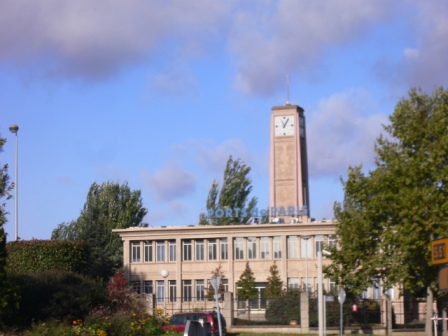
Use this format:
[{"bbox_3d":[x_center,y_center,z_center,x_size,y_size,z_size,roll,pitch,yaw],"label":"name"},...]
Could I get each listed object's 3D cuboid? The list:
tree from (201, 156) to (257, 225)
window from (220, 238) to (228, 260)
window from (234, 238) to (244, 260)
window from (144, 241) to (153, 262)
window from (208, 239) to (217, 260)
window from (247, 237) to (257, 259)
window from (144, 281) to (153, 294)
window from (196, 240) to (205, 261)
[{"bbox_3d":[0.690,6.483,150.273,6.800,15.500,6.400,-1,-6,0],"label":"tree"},{"bbox_3d":[0.084,7.564,127.308,0.930,2.146,0.160,-2,-7,15],"label":"window"},{"bbox_3d":[1.457,7.502,126.928,0.930,2.150,0.160,-2,-7,15],"label":"window"},{"bbox_3d":[-7.437,8.278,134.392,0.870,2.154,0.180,-3,-7,18],"label":"window"},{"bbox_3d":[-1.081,7.984,132.303,0.864,2.082,0.180,-3,-7,18],"label":"window"},{"bbox_3d":[2.729,7.745,131.058,0.908,2.120,0.180,-3,-7,18],"label":"window"},{"bbox_3d":[-7.414,12.230,133.972,0.868,2.091,0.180,-3,-7,18],"label":"window"},{"bbox_3d":[-2.048,7.140,117.695,0.800,1.860,0.200,-3,-6,19],"label":"window"}]

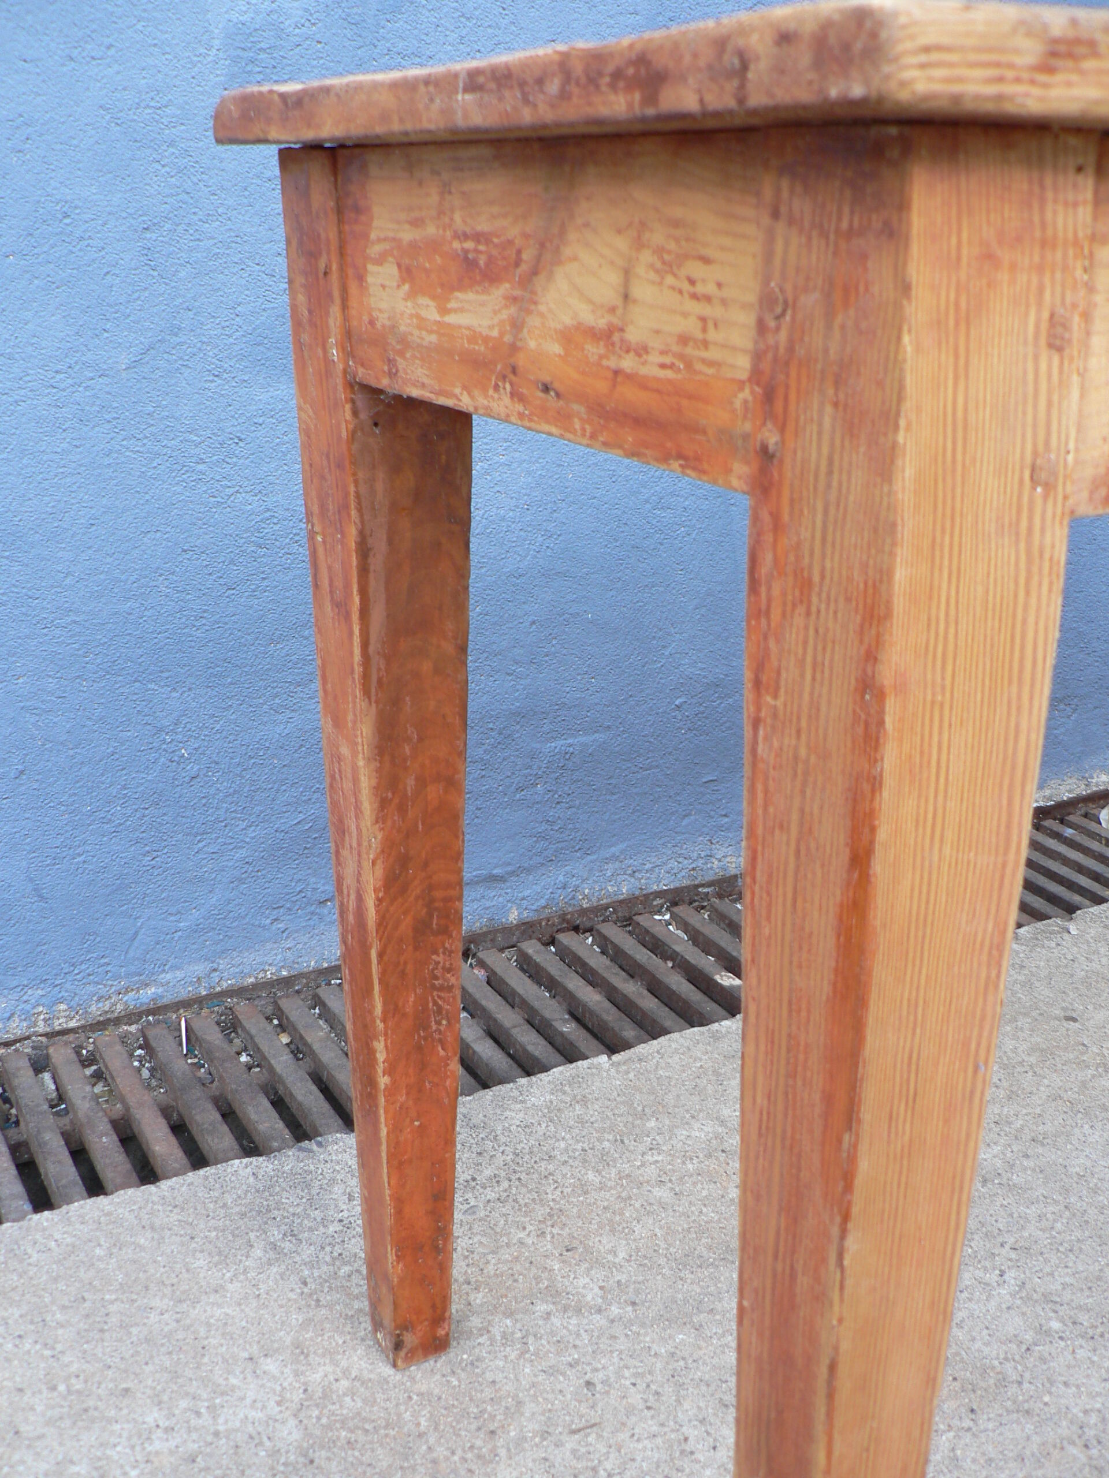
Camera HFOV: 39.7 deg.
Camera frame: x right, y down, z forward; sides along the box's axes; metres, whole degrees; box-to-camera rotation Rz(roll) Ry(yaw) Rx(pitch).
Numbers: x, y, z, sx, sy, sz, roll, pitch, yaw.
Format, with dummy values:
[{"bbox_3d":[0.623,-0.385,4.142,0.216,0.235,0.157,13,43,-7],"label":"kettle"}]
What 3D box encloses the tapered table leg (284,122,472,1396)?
[{"bbox_3d":[-0.082,0.054,0.875,0.067,0.730,0.070,-12,24,-27],"label":"tapered table leg"}]

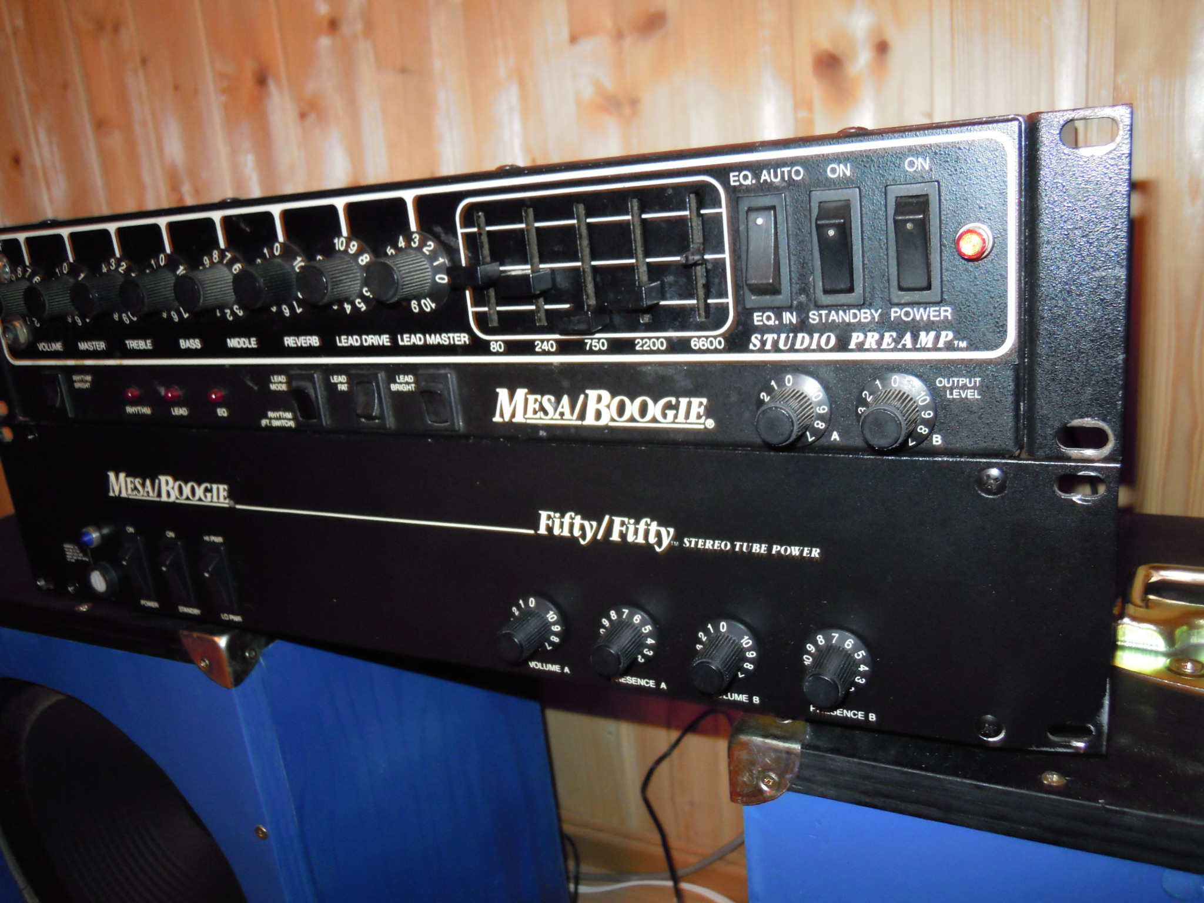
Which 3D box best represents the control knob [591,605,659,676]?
[{"bbox_3d":[0.006,0.067,0.331,0.022,0.022,0.019,2,18,27],"label":"control knob"}]

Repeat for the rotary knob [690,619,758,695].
[{"bbox_3d":[0.038,0.068,0.315,0.022,0.022,0.019,2,18,27],"label":"rotary knob"}]

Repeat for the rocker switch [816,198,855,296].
[{"bbox_3d":[0.063,-0.055,0.263,0.009,0.025,0.007,2,17,27],"label":"rocker switch"}]

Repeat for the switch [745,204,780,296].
[{"bbox_3d":[0.045,-0.056,0.275,0.008,0.025,0.007,2,18,27],"label":"switch"}]

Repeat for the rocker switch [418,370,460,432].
[{"bbox_3d":[-0.059,-0.017,0.345,0.015,0.021,0.005,2,18,27],"label":"rocker switch"}]

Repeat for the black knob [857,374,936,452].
[{"bbox_3d":[0.078,-0.009,0.263,0.022,0.022,0.019,2,17,27],"label":"black knob"}]

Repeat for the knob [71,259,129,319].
[{"bbox_3d":[-0.201,-0.063,0.394,0.028,0.028,0.019,2,18,27],"label":"knob"}]

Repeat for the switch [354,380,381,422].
[{"bbox_3d":[-0.087,-0.018,0.358,0.009,0.015,0.005,2,18,27],"label":"switch"}]

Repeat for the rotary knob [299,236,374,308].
[{"bbox_3d":[-0.094,-0.059,0.340,0.028,0.028,0.019,2,18,27],"label":"rotary knob"}]

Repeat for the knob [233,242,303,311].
[{"bbox_3d":[-0.119,-0.059,0.347,0.028,0.028,0.019,2,17,27],"label":"knob"}]

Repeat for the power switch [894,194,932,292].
[{"bbox_3d":[0.081,-0.054,0.254,0.009,0.025,0.007,2,17,27],"label":"power switch"}]

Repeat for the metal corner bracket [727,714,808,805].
[{"bbox_3d":[0.059,0.100,0.325,0.025,0.025,0.030,2,18,27],"label":"metal corner bracket"}]

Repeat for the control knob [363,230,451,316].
[{"bbox_3d":[-0.066,-0.057,0.320,0.028,0.028,0.019,2,17,27],"label":"control knob"}]

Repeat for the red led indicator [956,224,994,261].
[{"bbox_3d":[0.096,-0.054,0.250,0.009,0.009,0.007,2,18,27],"label":"red led indicator"}]

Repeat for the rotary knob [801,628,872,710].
[{"bbox_3d":[0.069,0.067,0.293,0.022,0.022,0.019,2,17,27],"label":"rotary knob"}]

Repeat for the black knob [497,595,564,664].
[{"bbox_3d":[-0.027,0.065,0.342,0.022,0.022,0.019,2,17,27],"label":"black knob"}]

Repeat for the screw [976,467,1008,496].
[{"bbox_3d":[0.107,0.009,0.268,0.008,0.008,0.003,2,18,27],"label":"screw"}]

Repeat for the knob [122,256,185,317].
[{"bbox_3d":[-0.175,-0.062,0.381,0.028,0.028,0.019,2,18,27],"label":"knob"}]

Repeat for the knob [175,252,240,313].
[{"bbox_3d":[-0.146,-0.060,0.361,0.028,0.028,0.019,2,17,27],"label":"knob"}]

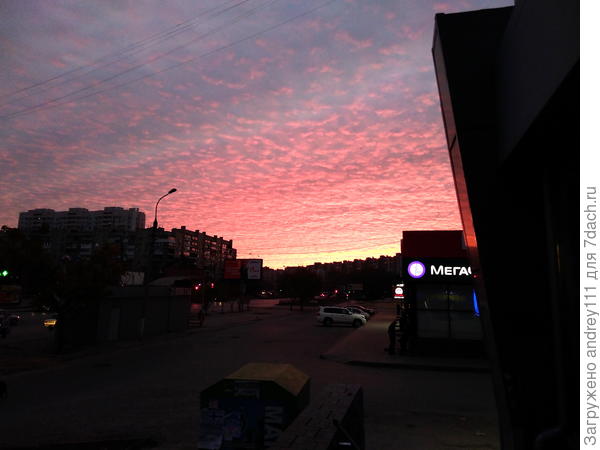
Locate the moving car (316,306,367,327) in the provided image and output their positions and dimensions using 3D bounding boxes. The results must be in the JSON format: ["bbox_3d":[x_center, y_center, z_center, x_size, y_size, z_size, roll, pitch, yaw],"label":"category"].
[{"bbox_3d":[4.022,8.882,46.700,4.780,1.870,1.930,-1,-8,13],"label":"moving car"}]

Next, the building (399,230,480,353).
[{"bbox_3d":[8.271,3.863,26.944,4.800,6.200,5.000,-1,-8,11],"label":"building"}]

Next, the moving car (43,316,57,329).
[{"bbox_3d":[-21.930,8.550,43.000,1.750,1.470,4.300,2,-8,-14],"label":"moving car"}]

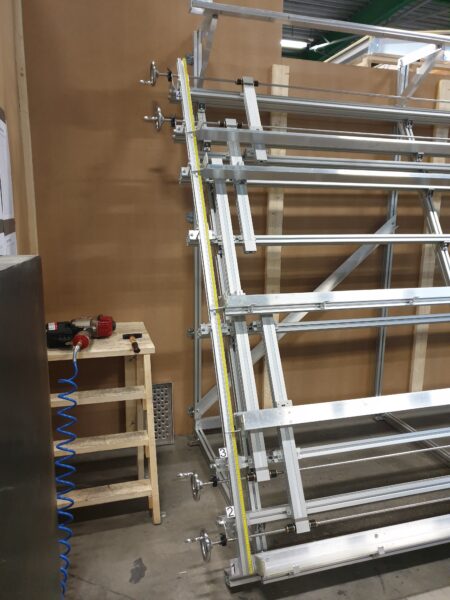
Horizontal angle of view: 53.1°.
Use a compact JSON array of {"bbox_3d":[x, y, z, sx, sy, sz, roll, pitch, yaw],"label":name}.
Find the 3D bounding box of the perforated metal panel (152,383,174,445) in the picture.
[{"bbox_3d":[-0.464,0.799,3.133,0.222,0.435,0.030,-2,2,-16],"label":"perforated metal panel"}]

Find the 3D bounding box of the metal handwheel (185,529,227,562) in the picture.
[{"bbox_3d":[-0.076,1.061,1.949,0.168,0.129,0.129,-2,10,-15],"label":"metal handwheel"}]

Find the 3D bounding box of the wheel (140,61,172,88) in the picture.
[{"bbox_3d":[-0.361,-1.190,2.377,0.165,0.118,0.115,-2,11,-16],"label":"wheel"}]

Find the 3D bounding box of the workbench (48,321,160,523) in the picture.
[{"bbox_3d":[-0.624,0.621,2.285,0.520,0.865,0.550,-2,11,-16],"label":"workbench"}]

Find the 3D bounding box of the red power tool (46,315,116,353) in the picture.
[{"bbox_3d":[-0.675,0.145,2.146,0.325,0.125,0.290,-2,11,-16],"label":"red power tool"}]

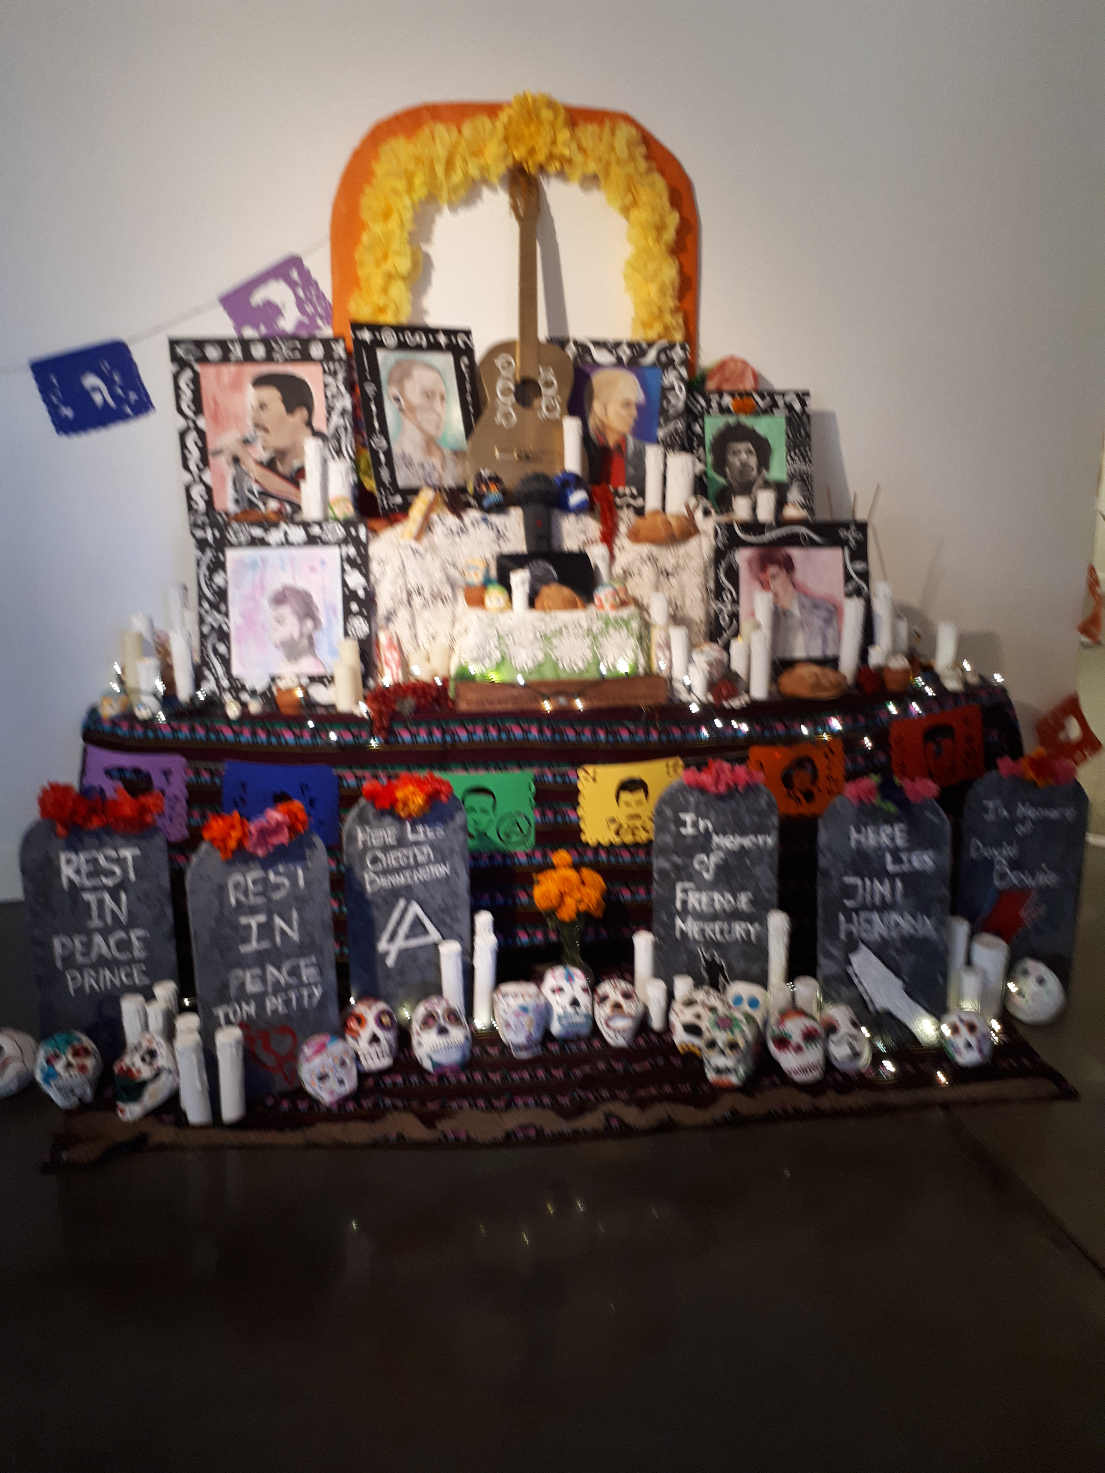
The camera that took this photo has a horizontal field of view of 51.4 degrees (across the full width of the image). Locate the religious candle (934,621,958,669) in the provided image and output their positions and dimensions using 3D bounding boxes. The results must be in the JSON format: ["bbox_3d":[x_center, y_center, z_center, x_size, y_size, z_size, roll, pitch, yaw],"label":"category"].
[{"bbox_3d":[1.154,-0.250,3.364,0.056,0.160,0.056,-3,16,-5],"label":"religious candle"}]

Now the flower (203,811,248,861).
[{"bbox_3d":[-0.703,0.214,2.473,0.090,0.100,0.070,-2,4,-6],"label":"flower"}]

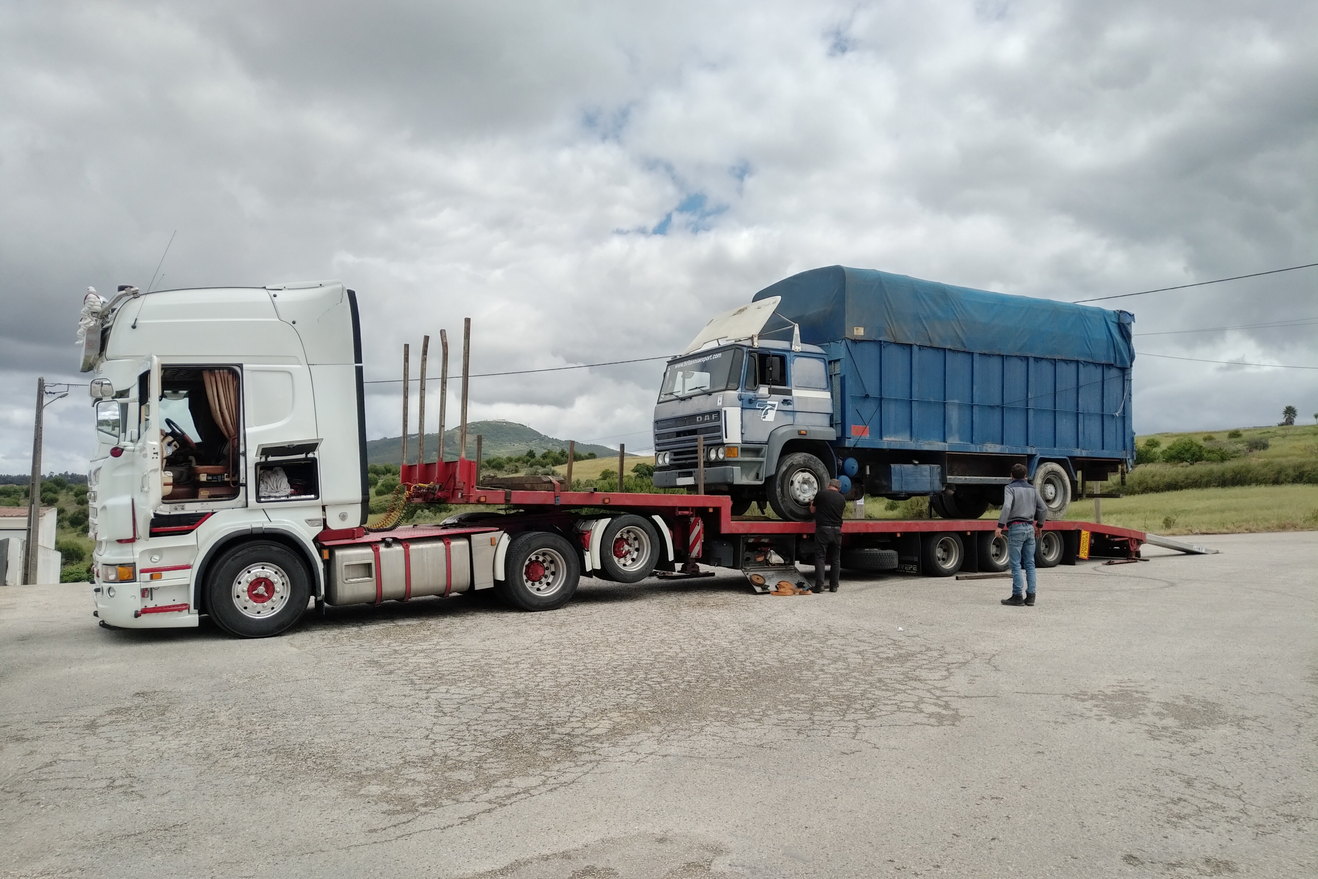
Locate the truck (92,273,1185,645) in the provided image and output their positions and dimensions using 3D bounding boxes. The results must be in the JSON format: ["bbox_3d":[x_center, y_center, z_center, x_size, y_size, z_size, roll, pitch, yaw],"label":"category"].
[{"bbox_3d":[1.405,0.310,14.873,18.240,4.050,2.750,1,-4,-32],"label":"truck"}]

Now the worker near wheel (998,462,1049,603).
[{"bbox_3d":[4.603,1.213,11.705,0.620,1.790,0.360,0,-3,-5],"label":"worker near wheel"}]

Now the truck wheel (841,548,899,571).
[{"bbox_3d":[3.536,2.002,15.329,1.000,0.310,1.000,-1,-3,0],"label":"truck wheel"}]

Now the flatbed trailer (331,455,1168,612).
[{"bbox_3d":[2.774,1.402,15.703,15.100,1.920,2.550,1,-4,-31],"label":"flatbed trailer"}]

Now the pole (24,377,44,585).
[{"bbox_3d":[-20.455,1.486,30.000,0.400,7.100,0.400,-1,-3,0],"label":"pole"}]

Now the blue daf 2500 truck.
[{"bbox_3d":[4.783,-0.623,17.053,9.850,4.220,2.550,3,-5,-31],"label":"blue daf 2500 truck"}]

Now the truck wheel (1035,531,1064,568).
[{"bbox_3d":[7.148,1.979,17.038,0.810,0.810,0.300,1,-4,-31],"label":"truck wheel"}]

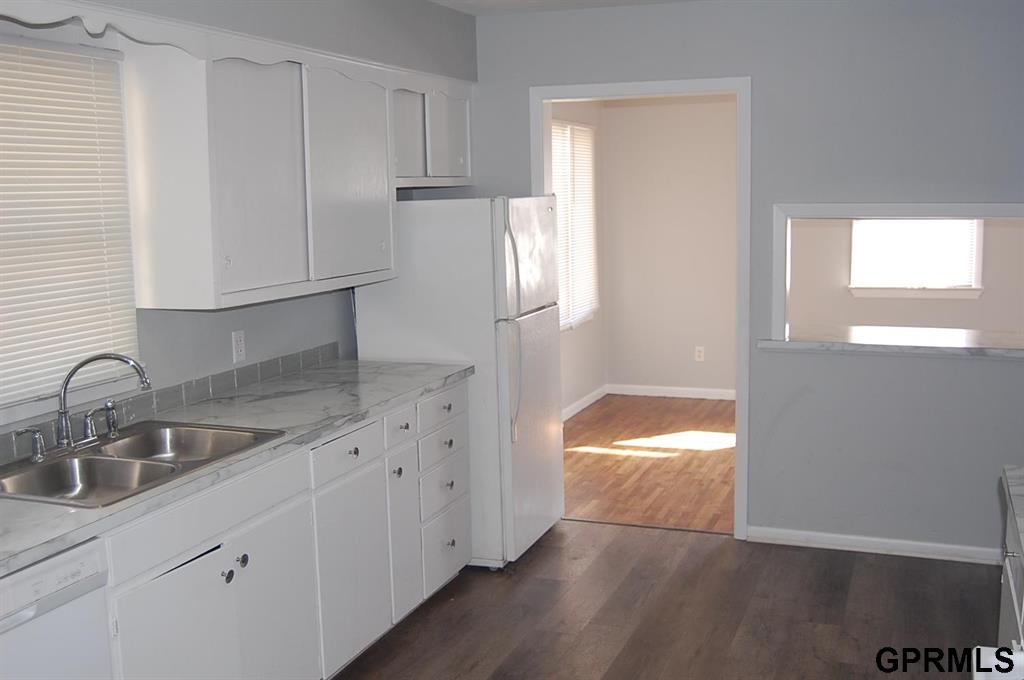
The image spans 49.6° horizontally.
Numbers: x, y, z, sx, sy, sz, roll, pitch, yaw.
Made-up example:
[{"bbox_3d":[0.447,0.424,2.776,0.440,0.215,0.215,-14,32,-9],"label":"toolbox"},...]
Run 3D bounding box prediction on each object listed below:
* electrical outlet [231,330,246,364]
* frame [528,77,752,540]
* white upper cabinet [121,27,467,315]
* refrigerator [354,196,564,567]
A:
[{"bbox_3d":[-0.992,0.026,4.061,0.010,0.115,0.072,2,9,21],"label":"electrical outlet"},{"bbox_3d":[0.604,-0.131,5.200,1.026,2.093,0.130,2,9,21],"label":"frame"},{"bbox_3d":[-0.685,-0.653,4.377,0.310,0.843,2.095,2,9,21],"label":"white upper cabinet"},{"bbox_3d":[-0.215,0.159,5.026,0.740,1.600,0.700,2,9,21],"label":"refrigerator"}]

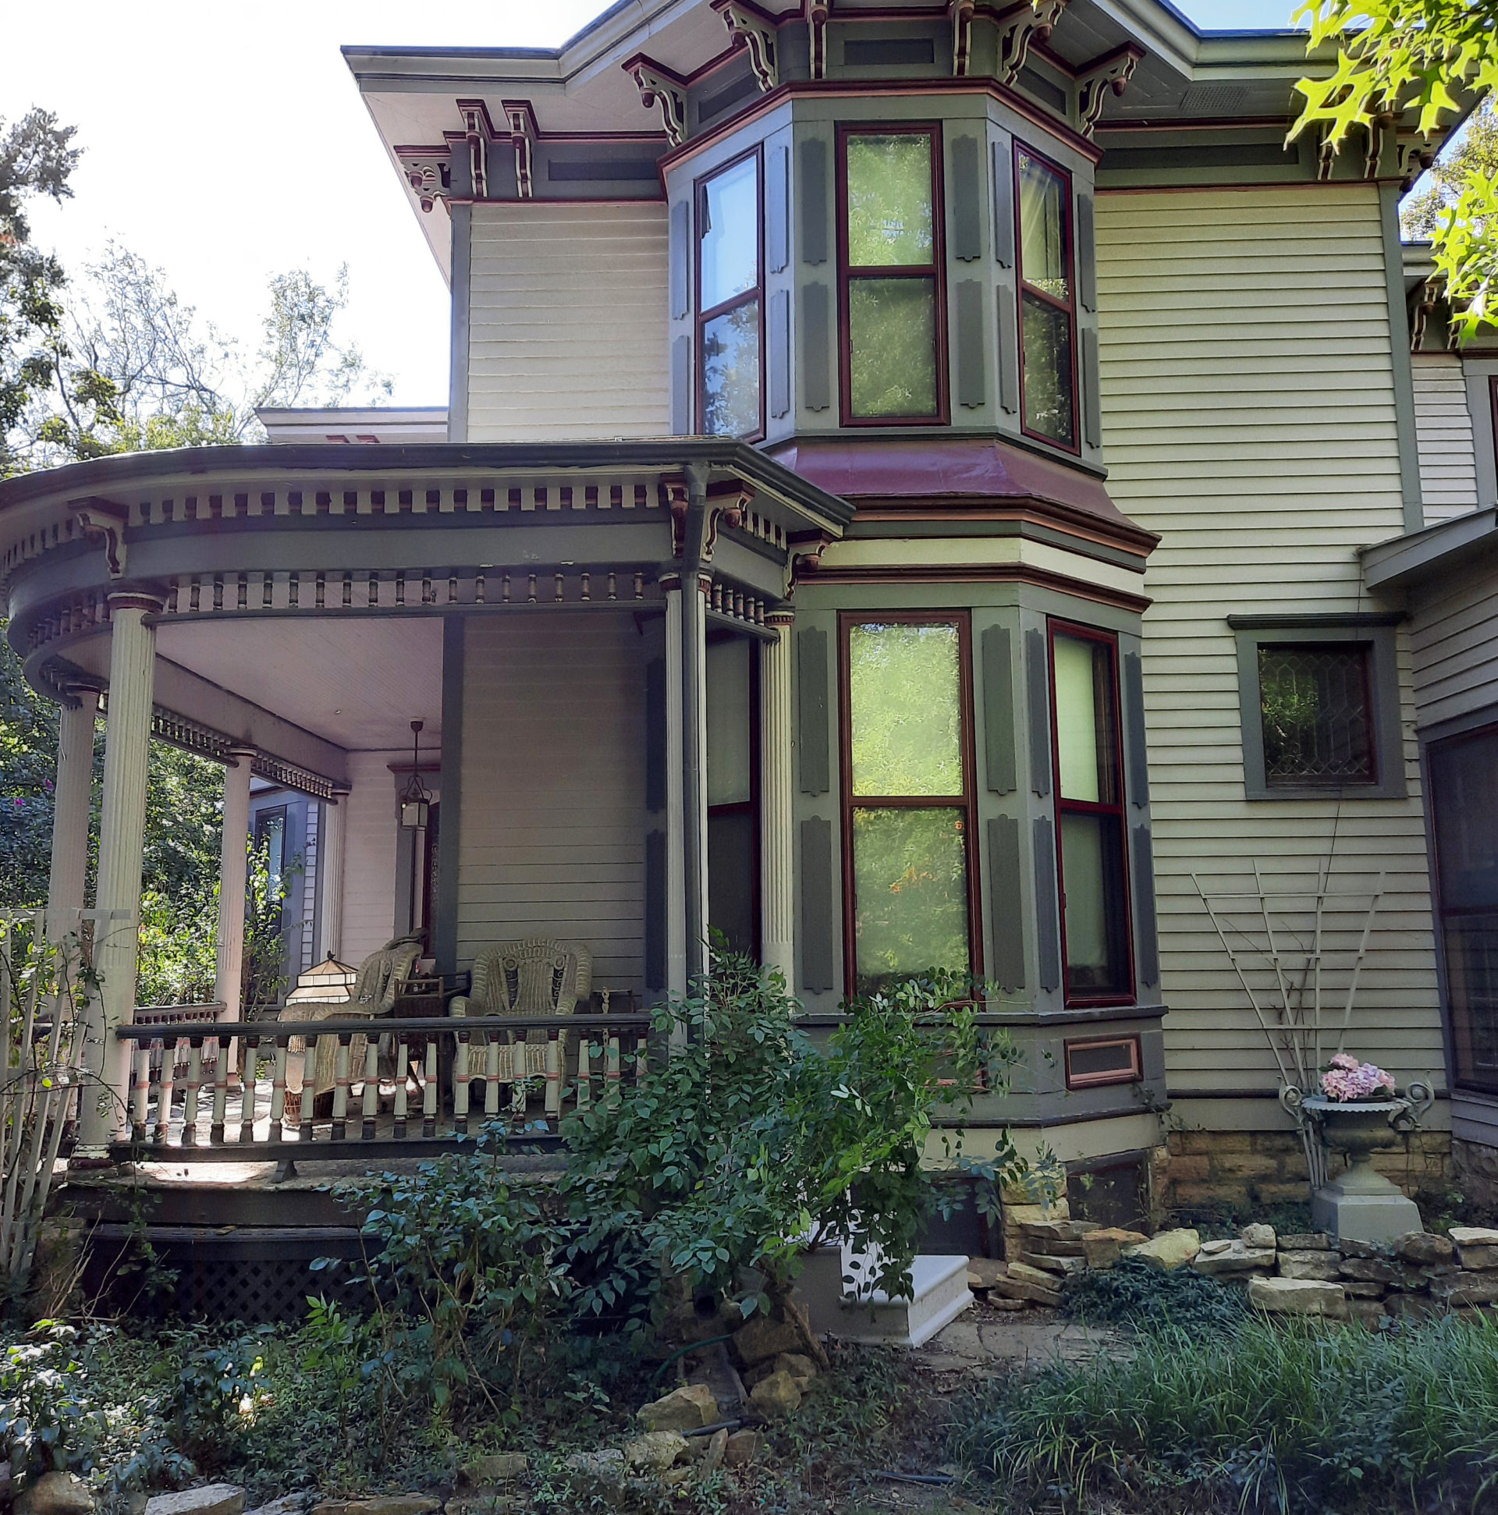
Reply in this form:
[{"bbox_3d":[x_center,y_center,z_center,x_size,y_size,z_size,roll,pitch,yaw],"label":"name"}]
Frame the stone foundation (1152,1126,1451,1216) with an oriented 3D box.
[{"bbox_3d":[3.275,2.456,8.540,1.725,0.493,0.300,-1,-8,2],"label":"stone foundation"}]

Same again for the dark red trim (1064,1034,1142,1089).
[{"bbox_3d":[1.890,1.606,7.637,0.726,0.254,0.050,7,-11,-43],"label":"dark red trim"}]

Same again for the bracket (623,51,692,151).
[{"bbox_3d":[-0.591,-4.125,9.121,0.395,0.450,0.170,8,-12,-43],"label":"bracket"}]

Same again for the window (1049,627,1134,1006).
[{"bbox_3d":[1.871,0.298,7.840,0.700,2.080,0.120,8,-12,-43],"label":"window"}]

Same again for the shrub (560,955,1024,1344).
[{"bbox_3d":[0.185,1.485,5.535,1.680,1.420,1.250,-1,-9,1],"label":"shrub"}]

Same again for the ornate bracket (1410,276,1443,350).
[{"bbox_3d":[5.745,-3.737,12.245,0.190,0.435,0.410,-1,-8,2],"label":"ornate bracket"}]

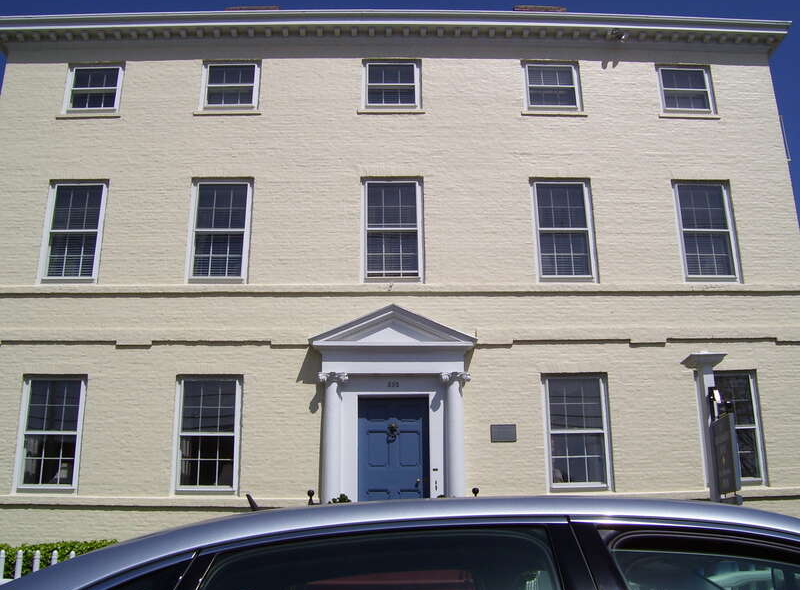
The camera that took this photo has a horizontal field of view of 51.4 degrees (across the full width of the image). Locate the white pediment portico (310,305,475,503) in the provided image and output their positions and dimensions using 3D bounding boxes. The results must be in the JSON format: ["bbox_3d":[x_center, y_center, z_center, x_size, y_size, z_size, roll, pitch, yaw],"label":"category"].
[{"bbox_3d":[-0.105,1.998,12.867,2.660,3.760,0.480,0,-18,-1],"label":"white pediment portico"}]

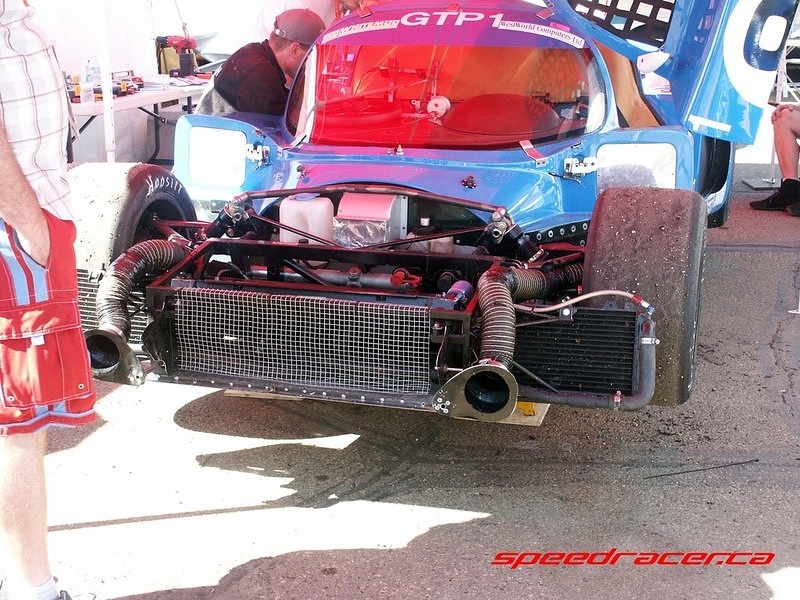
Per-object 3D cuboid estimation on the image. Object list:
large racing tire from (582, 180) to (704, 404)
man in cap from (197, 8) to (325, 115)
[{"bbox_3d":[0.691,-0.011,3.625,0.280,0.602,0.602,4,15,16],"label":"large racing tire"},{"bbox_3d":[-0.550,-0.580,5.400,0.720,1.220,0.530,-5,15,-21],"label":"man in cap"}]

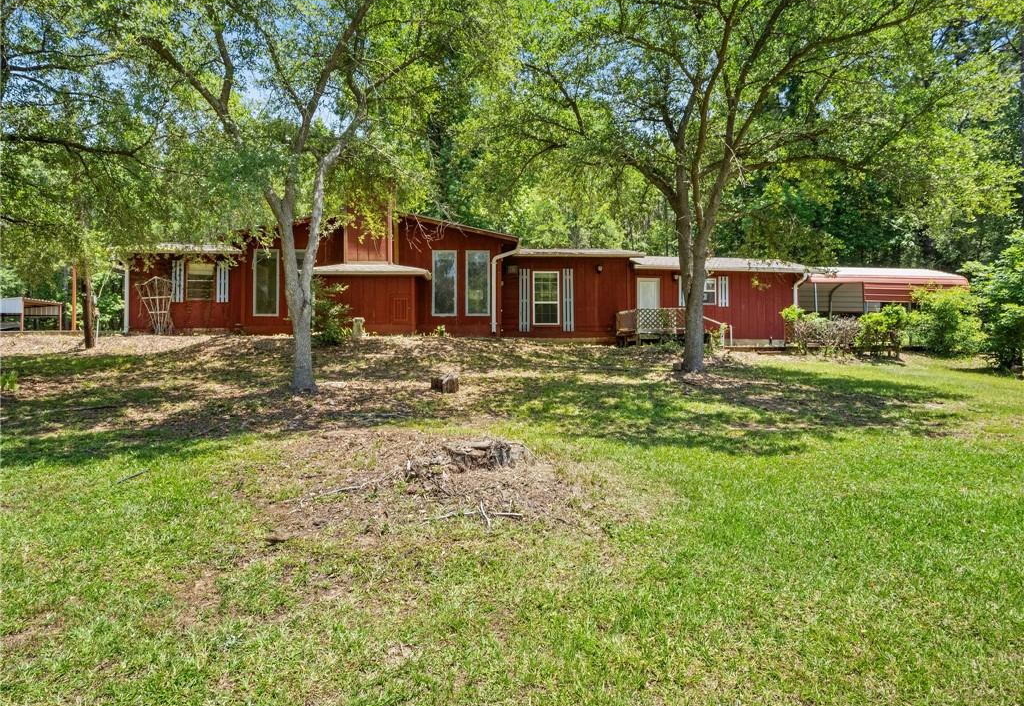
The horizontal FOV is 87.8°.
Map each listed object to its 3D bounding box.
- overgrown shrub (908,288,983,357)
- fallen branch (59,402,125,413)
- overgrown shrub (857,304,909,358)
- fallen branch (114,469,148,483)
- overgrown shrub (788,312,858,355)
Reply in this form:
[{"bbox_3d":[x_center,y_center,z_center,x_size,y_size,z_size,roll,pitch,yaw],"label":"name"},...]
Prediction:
[{"bbox_3d":[15.340,-1.112,18.800,2.300,2.500,2.100,0,0,0],"label":"overgrown shrub"},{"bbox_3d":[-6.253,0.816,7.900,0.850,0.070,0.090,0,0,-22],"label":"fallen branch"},{"bbox_3d":[12.454,-0.740,17.900,1.550,1.800,1.350,0,0,0],"label":"overgrown shrub"},{"bbox_3d":[-3.599,1.171,5.050,0.060,0.040,0.380,0,0,37],"label":"fallen branch"},{"bbox_3d":[10.671,-0.670,18.300,2.250,1.500,1.350,0,0,0],"label":"overgrown shrub"}]

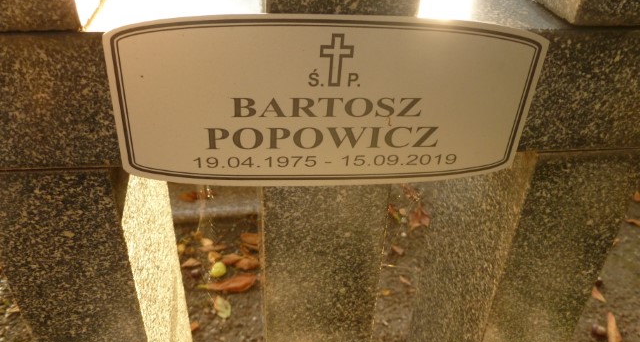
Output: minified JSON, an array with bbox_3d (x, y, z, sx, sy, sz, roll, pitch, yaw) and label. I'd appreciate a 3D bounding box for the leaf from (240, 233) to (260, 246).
[{"bbox_3d":[-0.163,0.163,1.235,0.052,0.013,0.028,2,32,0],"label":"leaf"}]

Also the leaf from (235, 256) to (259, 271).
[{"bbox_3d":[-0.183,0.233,1.304,0.060,0.018,0.040,-5,34,-11],"label":"leaf"}]

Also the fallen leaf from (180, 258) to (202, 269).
[{"bbox_3d":[-0.287,0.207,1.156,0.047,0.014,0.024,2,32,0],"label":"fallen leaf"}]

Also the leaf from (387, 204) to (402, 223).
[{"bbox_3d":[0.215,0.123,1.494,0.030,0.015,0.093,-9,35,-16],"label":"leaf"}]

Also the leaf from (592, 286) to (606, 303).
[{"bbox_3d":[0.674,0.298,1.248,0.022,0.012,0.049,-5,34,-10],"label":"leaf"}]

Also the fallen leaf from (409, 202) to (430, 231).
[{"bbox_3d":[0.285,0.127,1.481,0.065,0.025,0.098,12,34,16],"label":"fallen leaf"}]

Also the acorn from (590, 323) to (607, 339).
[{"bbox_3d":[0.549,0.316,1.021,0.028,0.025,0.026,2,32,0],"label":"acorn"}]

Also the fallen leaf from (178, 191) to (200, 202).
[{"bbox_3d":[-0.362,0.071,1.436,0.060,0.018,0.035,-5,34,-10],"label":"fallen leaf"}]

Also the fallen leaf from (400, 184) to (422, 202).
[{"bbox_3d":[0.252,0.059,1.424,0.036,0.018,0.070,-18,37,-29],"label":"fallen leaf"}]

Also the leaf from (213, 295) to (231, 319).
[{"bbox_3d":[-0.199,0.277,1.050,0.028,0.012,0.054,-9,33,-17],"label":"leaf"}]

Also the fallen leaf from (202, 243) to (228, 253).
[{"bbox_3d":[-0.247,0.179,1.205,0.064,0.012,0.022,2,32,0],"label":"fallen leaf"}]

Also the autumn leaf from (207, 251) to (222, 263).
[{"bbox_3d":[-0.238,0.197,1.176,0.034,0.014,0.026,2,32,0],"label":"autumn leaf"}]

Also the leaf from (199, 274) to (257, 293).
[{"bbox_3d":[-0.197,0.241,1.103,0.122,0.018,0.036,-7,33,-14],"label":"leaf"}]

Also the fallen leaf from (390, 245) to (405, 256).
[{"bbox_3d":[0.204,0.209,1.363,0.022,0.012,0.043,-25,41,-35],"label":"fallen leaf"}]

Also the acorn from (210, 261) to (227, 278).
[{"bbox_3d":[-0.207,0.201,1.056,0.030,0.029,0.030,2,33,0],"label":"acorn"}]

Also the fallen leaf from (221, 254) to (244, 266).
[{"bbox_3d":[-0.223,0.225,1.318,0.054,0.015,0.035,-6,34,-12],"label":"fallen leaf"}]

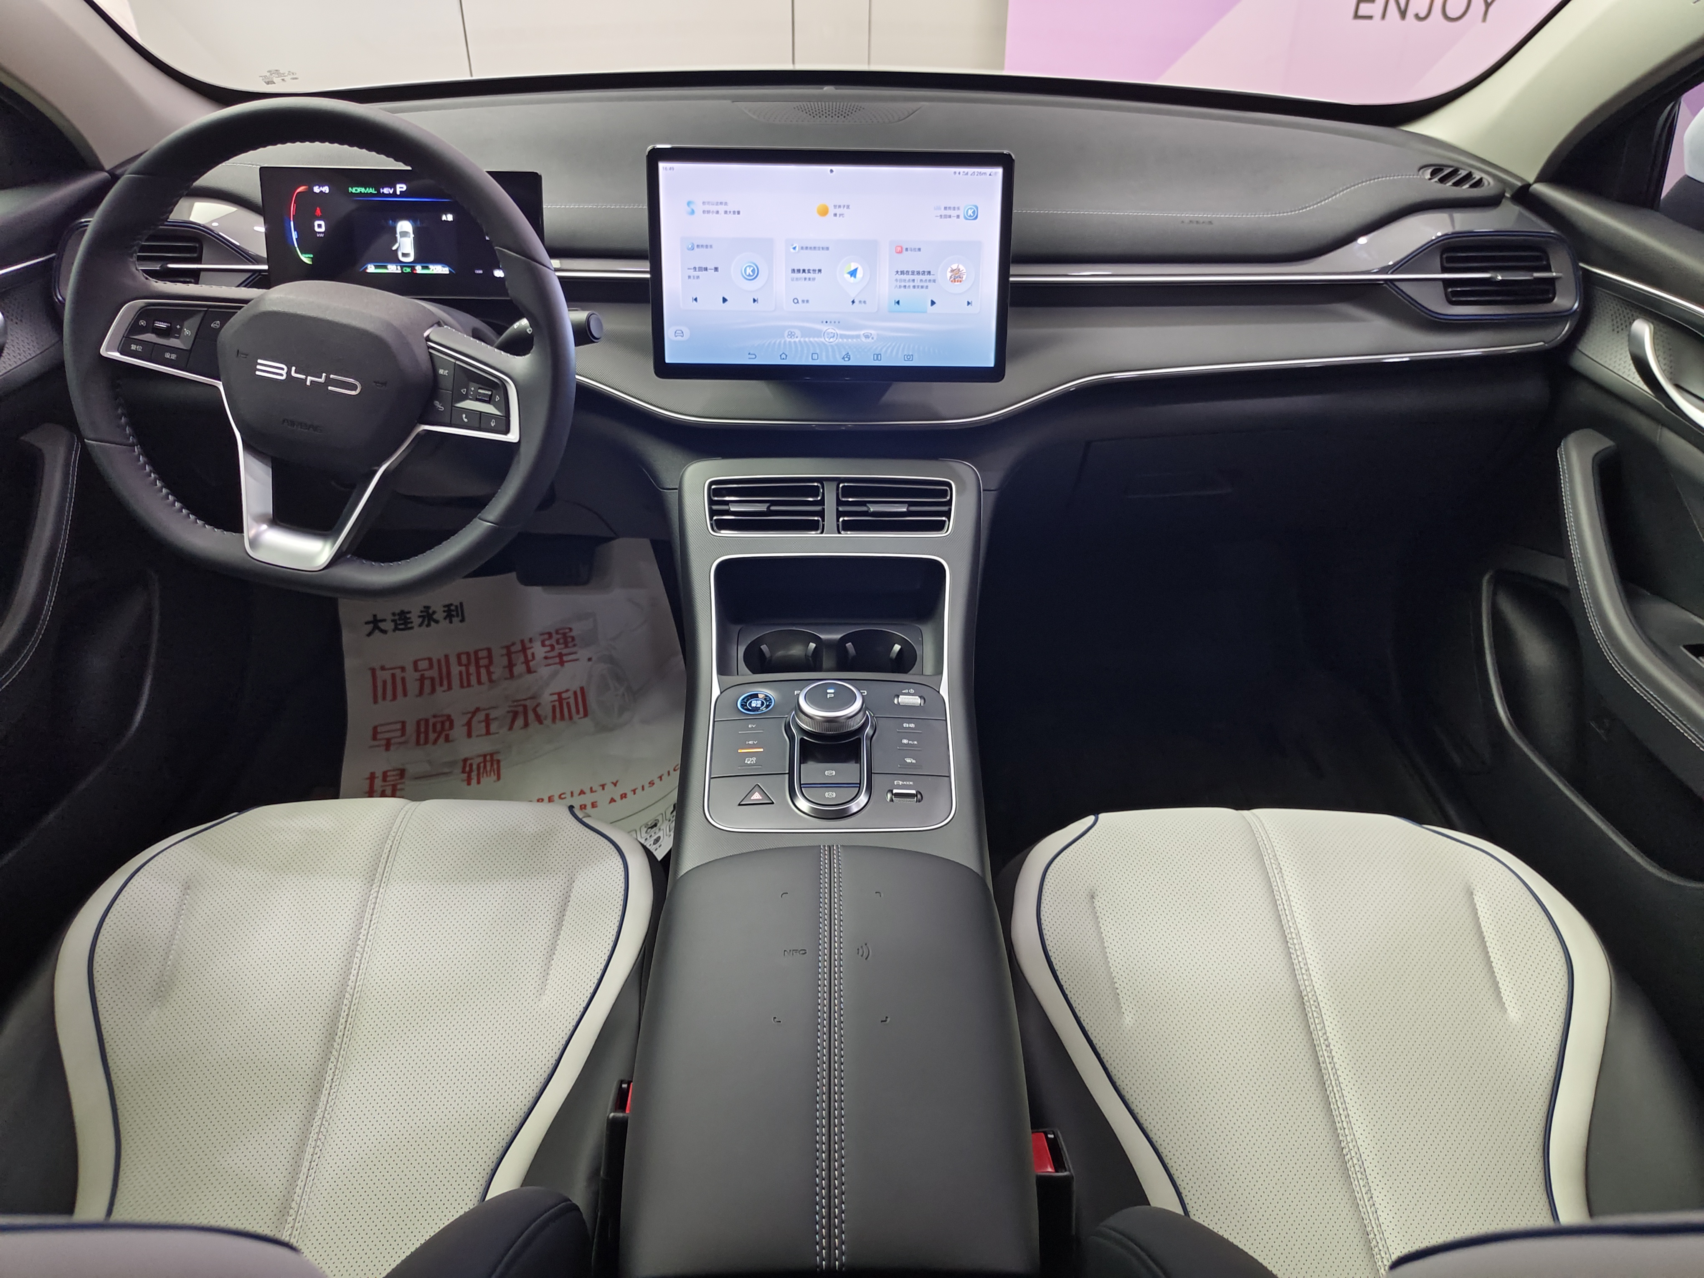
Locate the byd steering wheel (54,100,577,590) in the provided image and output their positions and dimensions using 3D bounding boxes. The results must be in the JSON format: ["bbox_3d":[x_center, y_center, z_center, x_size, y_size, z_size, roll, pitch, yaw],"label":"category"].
[{"bbox_3d":[-0.390,-0.216,0.897,0.370,0.355,0.100,11,4,-2],"label":"byd steering wheel"}]

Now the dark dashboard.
[{"bbox_3d":[-0.022,-0.353,1.230,1.400,0.355,0.560,-1,31,-1],"label":"dark dashboard"}]

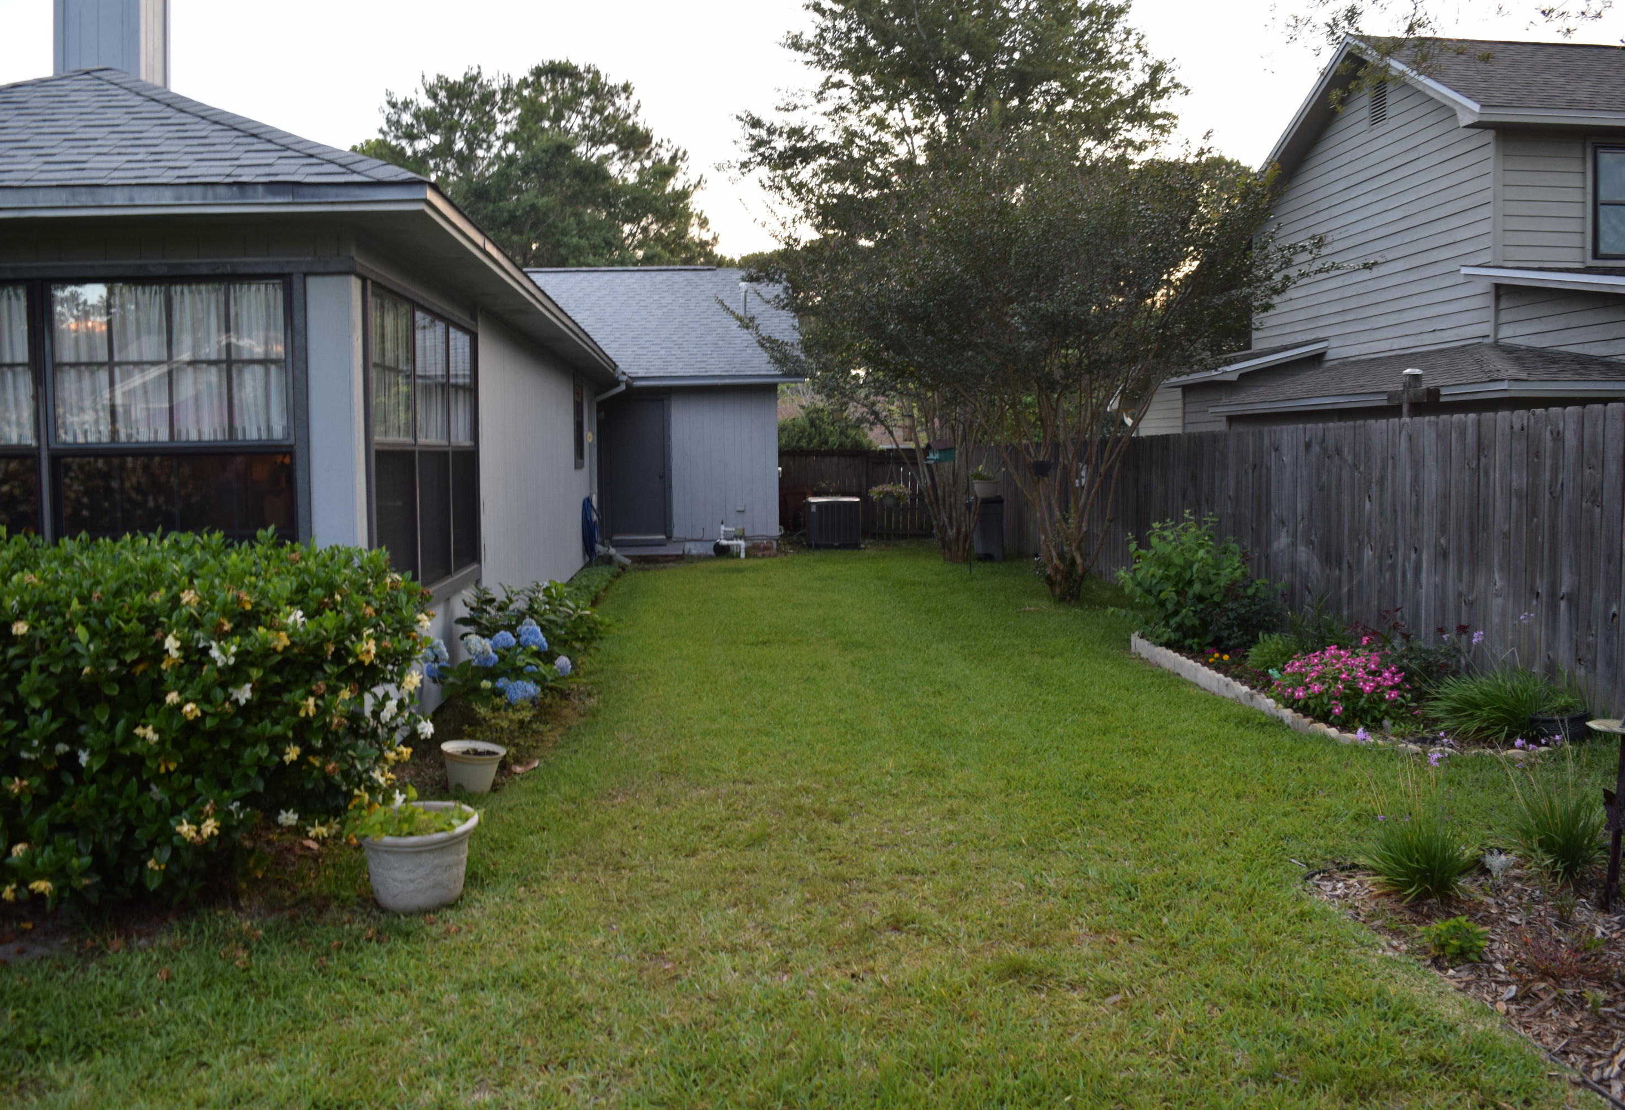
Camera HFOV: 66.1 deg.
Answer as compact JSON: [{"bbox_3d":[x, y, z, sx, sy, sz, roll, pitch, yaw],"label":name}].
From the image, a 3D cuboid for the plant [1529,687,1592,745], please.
[{"bbox_3d":[4.100,0.871,6.850,0.310,0.260,0.310,0,4,0],"label":"plant"}]

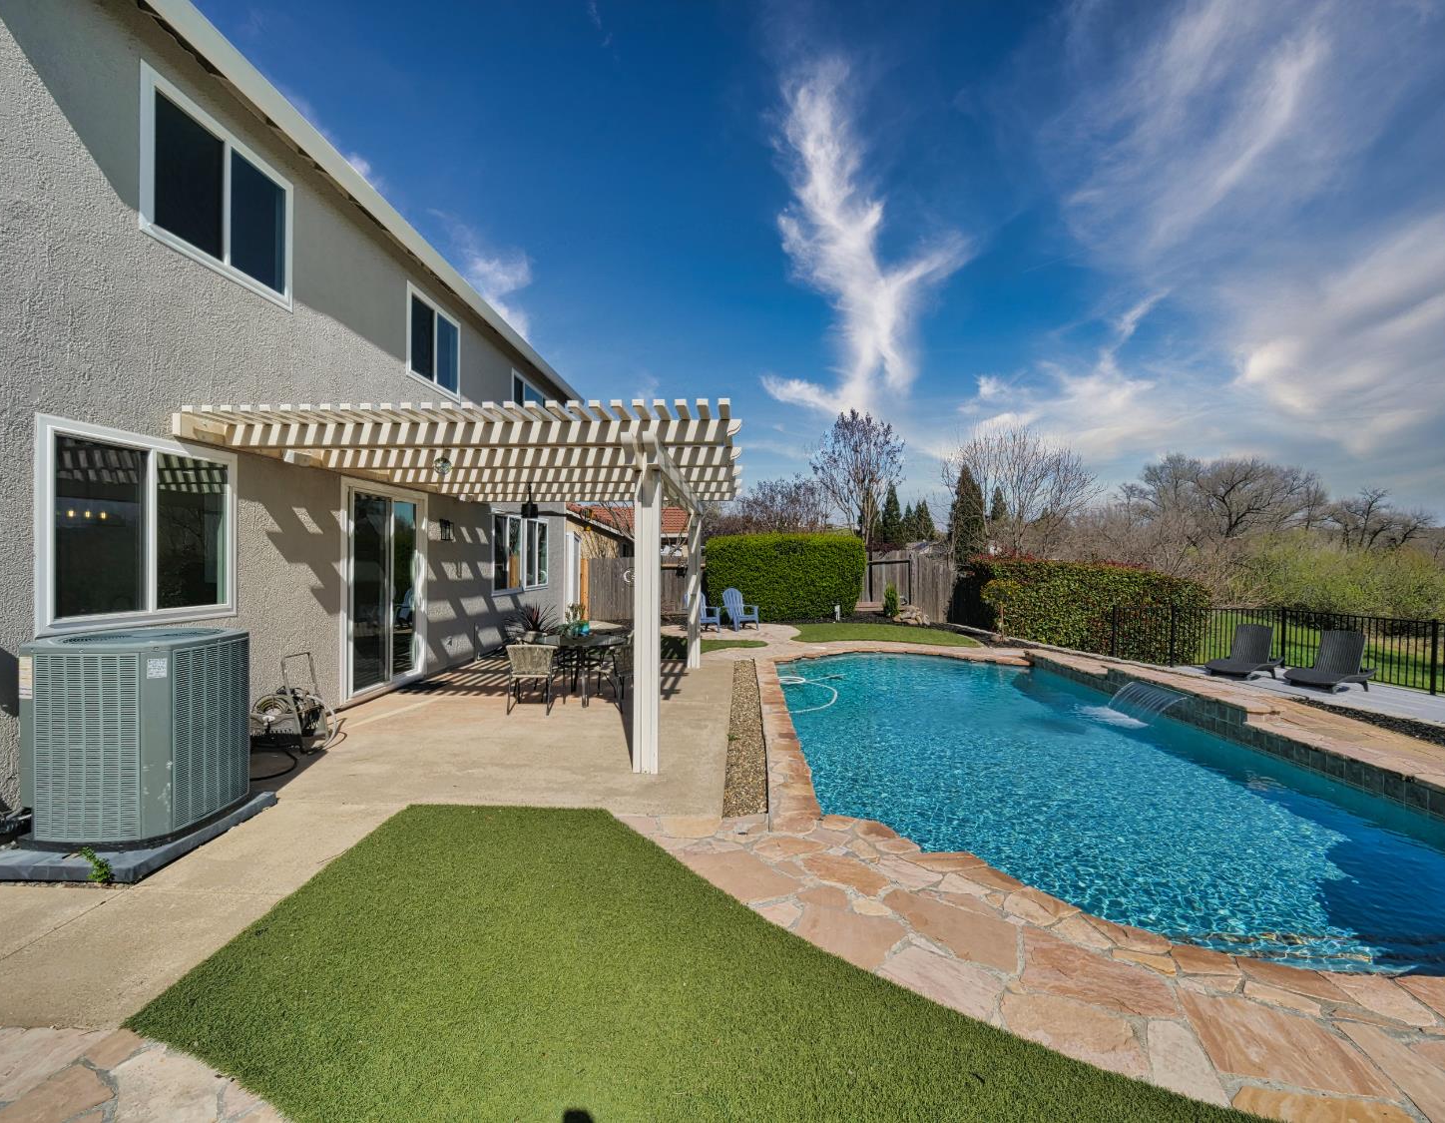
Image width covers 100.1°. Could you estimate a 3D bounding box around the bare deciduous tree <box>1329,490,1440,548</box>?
[{"bbox_3d":[49.089,-1.150,44.989,5.800,8.566,5.800,0,0,-42],"label":"bare deciduous tree"}]

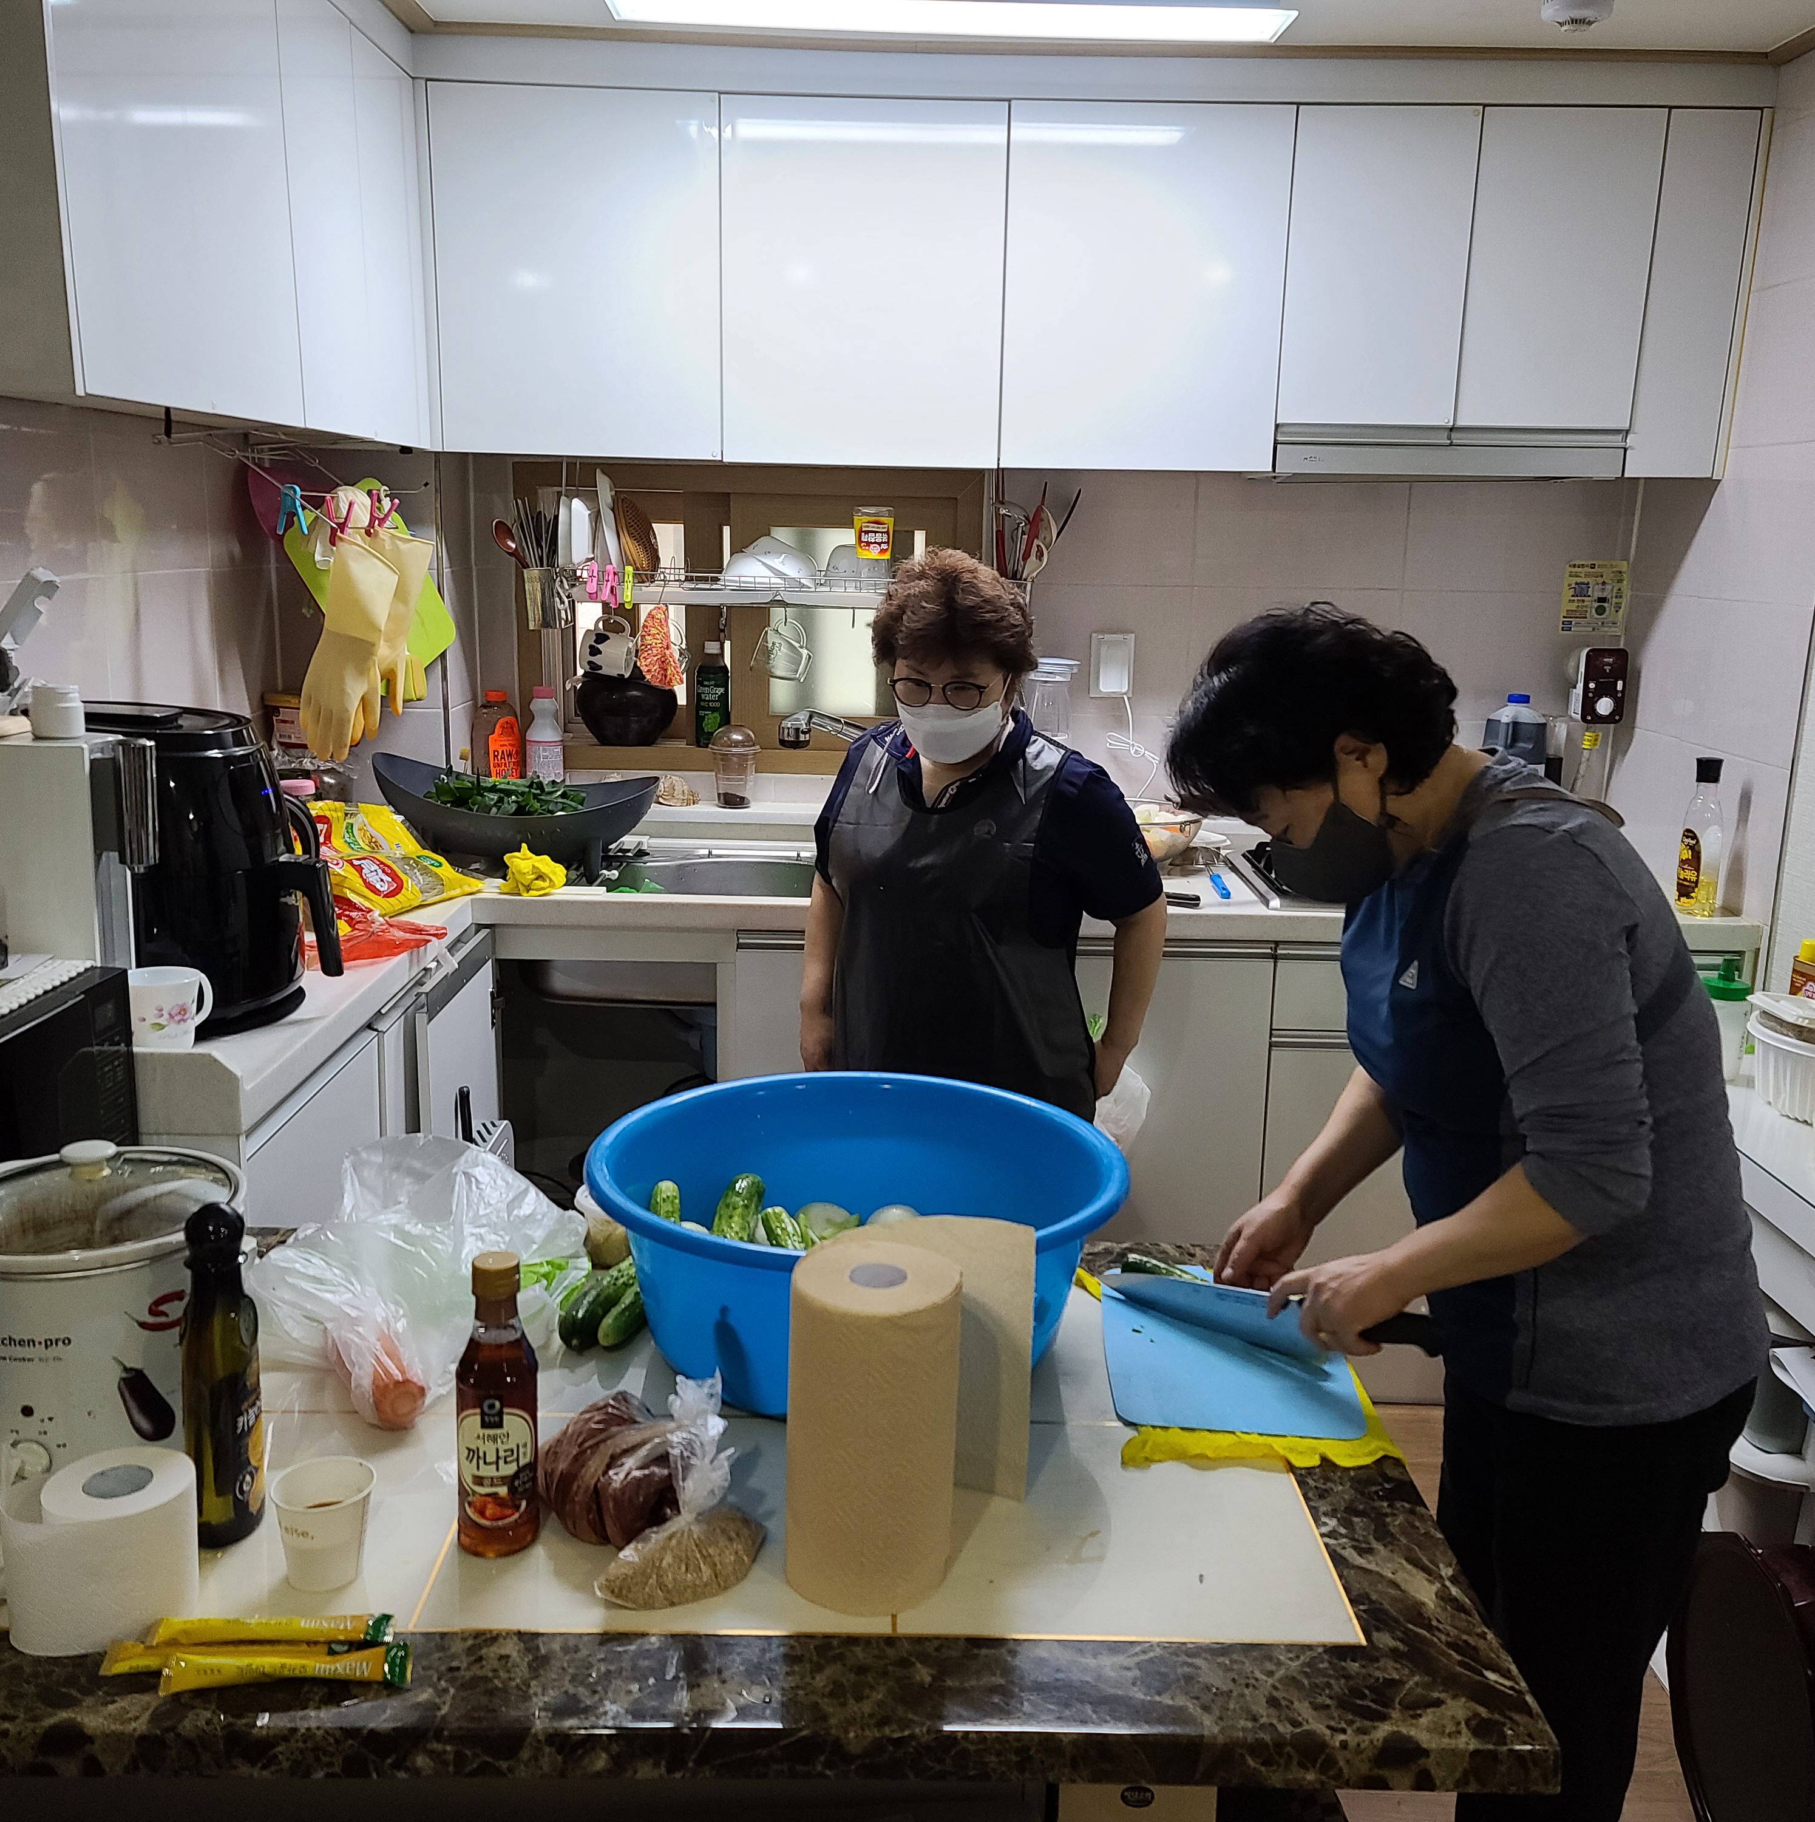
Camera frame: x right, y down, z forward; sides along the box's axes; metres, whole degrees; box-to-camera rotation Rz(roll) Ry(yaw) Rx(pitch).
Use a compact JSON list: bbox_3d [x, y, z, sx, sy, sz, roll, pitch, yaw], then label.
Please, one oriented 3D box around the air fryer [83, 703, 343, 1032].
[{"bbox_3d":[-0.825,-0.049,2.058,0.365,0.350,0.285,6,14,20],"label":"air fryer"}]

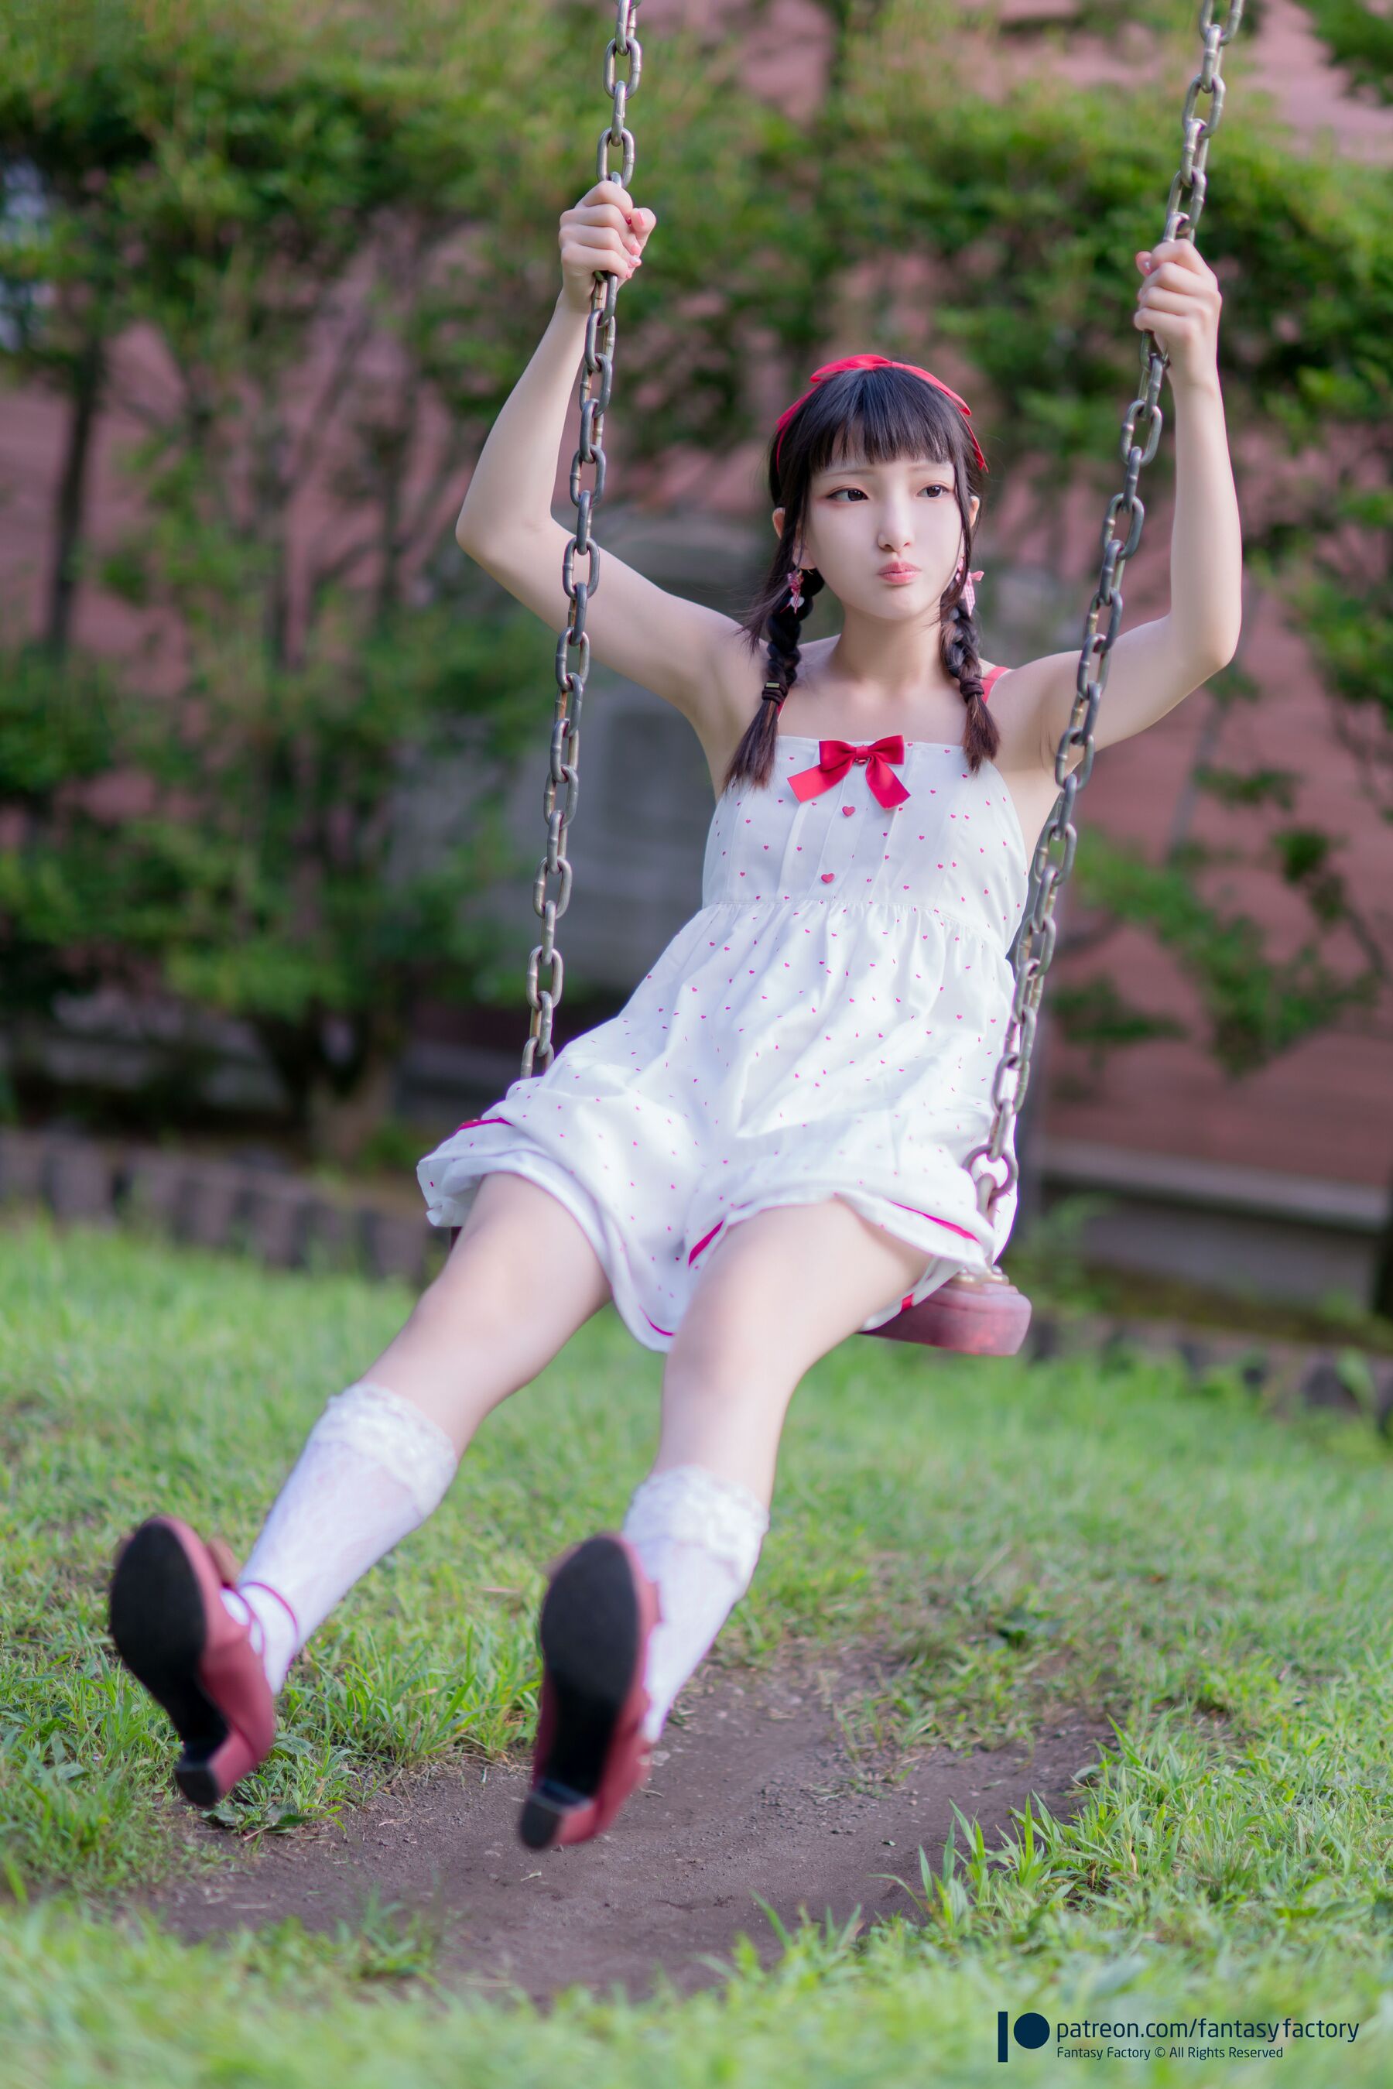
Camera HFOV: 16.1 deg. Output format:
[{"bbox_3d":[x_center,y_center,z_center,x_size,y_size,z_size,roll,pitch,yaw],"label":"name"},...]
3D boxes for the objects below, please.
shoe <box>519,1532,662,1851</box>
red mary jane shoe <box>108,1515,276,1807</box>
[{"bbox_3d":[-0.063,0.439,3.456,0.084,0.249,0.130,18,17,17],"label":"shoe"},{"bbox_3d":[-0.341,0.400,3.433,0.084,0.245,0.130,2,29,18],"label":"red mary jane shoe"}]

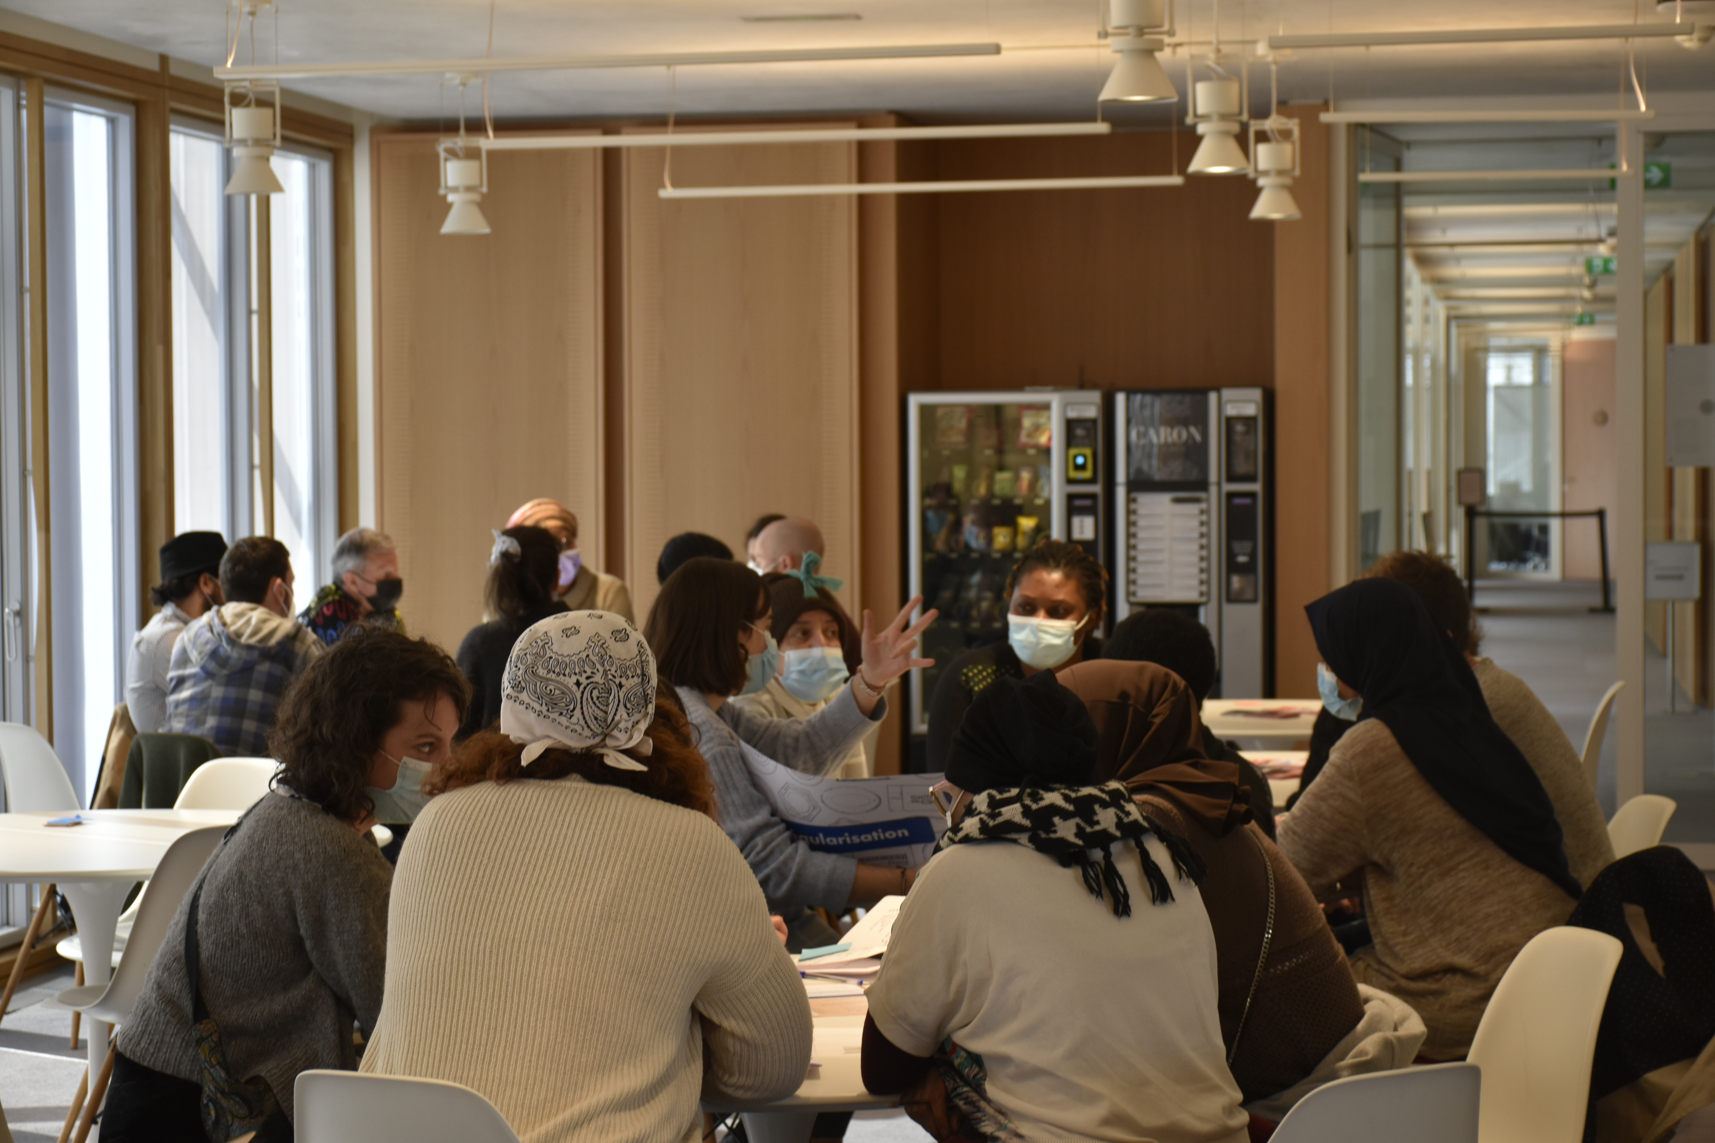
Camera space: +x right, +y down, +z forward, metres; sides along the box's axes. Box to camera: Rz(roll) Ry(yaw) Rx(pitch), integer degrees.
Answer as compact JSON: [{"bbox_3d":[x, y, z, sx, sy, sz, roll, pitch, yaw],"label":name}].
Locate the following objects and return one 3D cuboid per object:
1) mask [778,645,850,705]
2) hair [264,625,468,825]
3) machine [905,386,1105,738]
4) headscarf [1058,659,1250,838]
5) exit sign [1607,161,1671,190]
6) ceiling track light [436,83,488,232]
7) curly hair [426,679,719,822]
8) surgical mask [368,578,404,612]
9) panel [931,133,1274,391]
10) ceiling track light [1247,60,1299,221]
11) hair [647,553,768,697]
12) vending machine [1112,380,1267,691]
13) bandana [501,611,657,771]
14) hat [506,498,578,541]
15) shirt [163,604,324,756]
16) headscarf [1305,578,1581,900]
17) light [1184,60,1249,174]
[{"bbox_3d":[-0.080,0.192,6.650,0.138,0.106,0.085,-1,2,-10],"label":"mask"},{"bbox_3d":[-0.636,0.197,4.650,0.255,0.250,0.215,9,5,20],"label":"hair"},{"bbox_3d":[0.631,0.159,13.867,0.735,1.695,0.780,0,2,11],"label":"machine"},{"bbox_3d":[0.403,0.250,4.900,0.270,0.260,0.280,-2,2,-41],"label":"headscarf"},{"bbox_3d":[3.044,-1.538,13.900,0.245,0.102,0.040,0,2,10],"label":"exit sign"},{"bbox_3d":[-1.315,-1.387,11.927,0.175,0.528,0.171,0,2,11],"label":"ceiling track light"},{"bbox_3d":[-0.332,0.210,4.170,0.320,0.180,0.260,-1,2,-18],"label":"curly hair"},{"bbox_3d":[-1.313,0.065,9.950,0.090,0.100,0.130,0,2,22],"label":"surgical mask"},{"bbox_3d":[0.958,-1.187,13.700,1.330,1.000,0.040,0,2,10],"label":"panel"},{"bbox_3d":[1.335,-1.383,11.466,0.175,0.521,0.172,0,2,11],"label":"ceiling track light"},{"bbox_3d":[-0.262,0.098,6.200,0.205,0.250,0.195,-1,2,-25],"label":"hair"},{"bbox_3d":[1.305,0.156,13.709,0.553,1.700,0.720,0,2,11],"label":"vending machine"},{"bbox_3d":[-0.341,0.143,4.380,0.190,0.185,0.215,-1,2,-9],"label":"bandana"},{"bbox_3d":[-0.870,-0.137,9.850,0.220,0.140,0.190,1,2,41],"label":"hat"},{"bbox_3d":[-1.551,0.421,9.200,0.500,0.640,0.380,1,2,30],"label":"shirt"},{"bbox_3d":[0.939,0.270,5.750,0.400,0.520,0.360,0,2,21],"label":"headscarf"},{"bbox_3d":[0.950,-1.204,9.450,0.172,0.302,0.168,0,2,10],"label":"light"}]

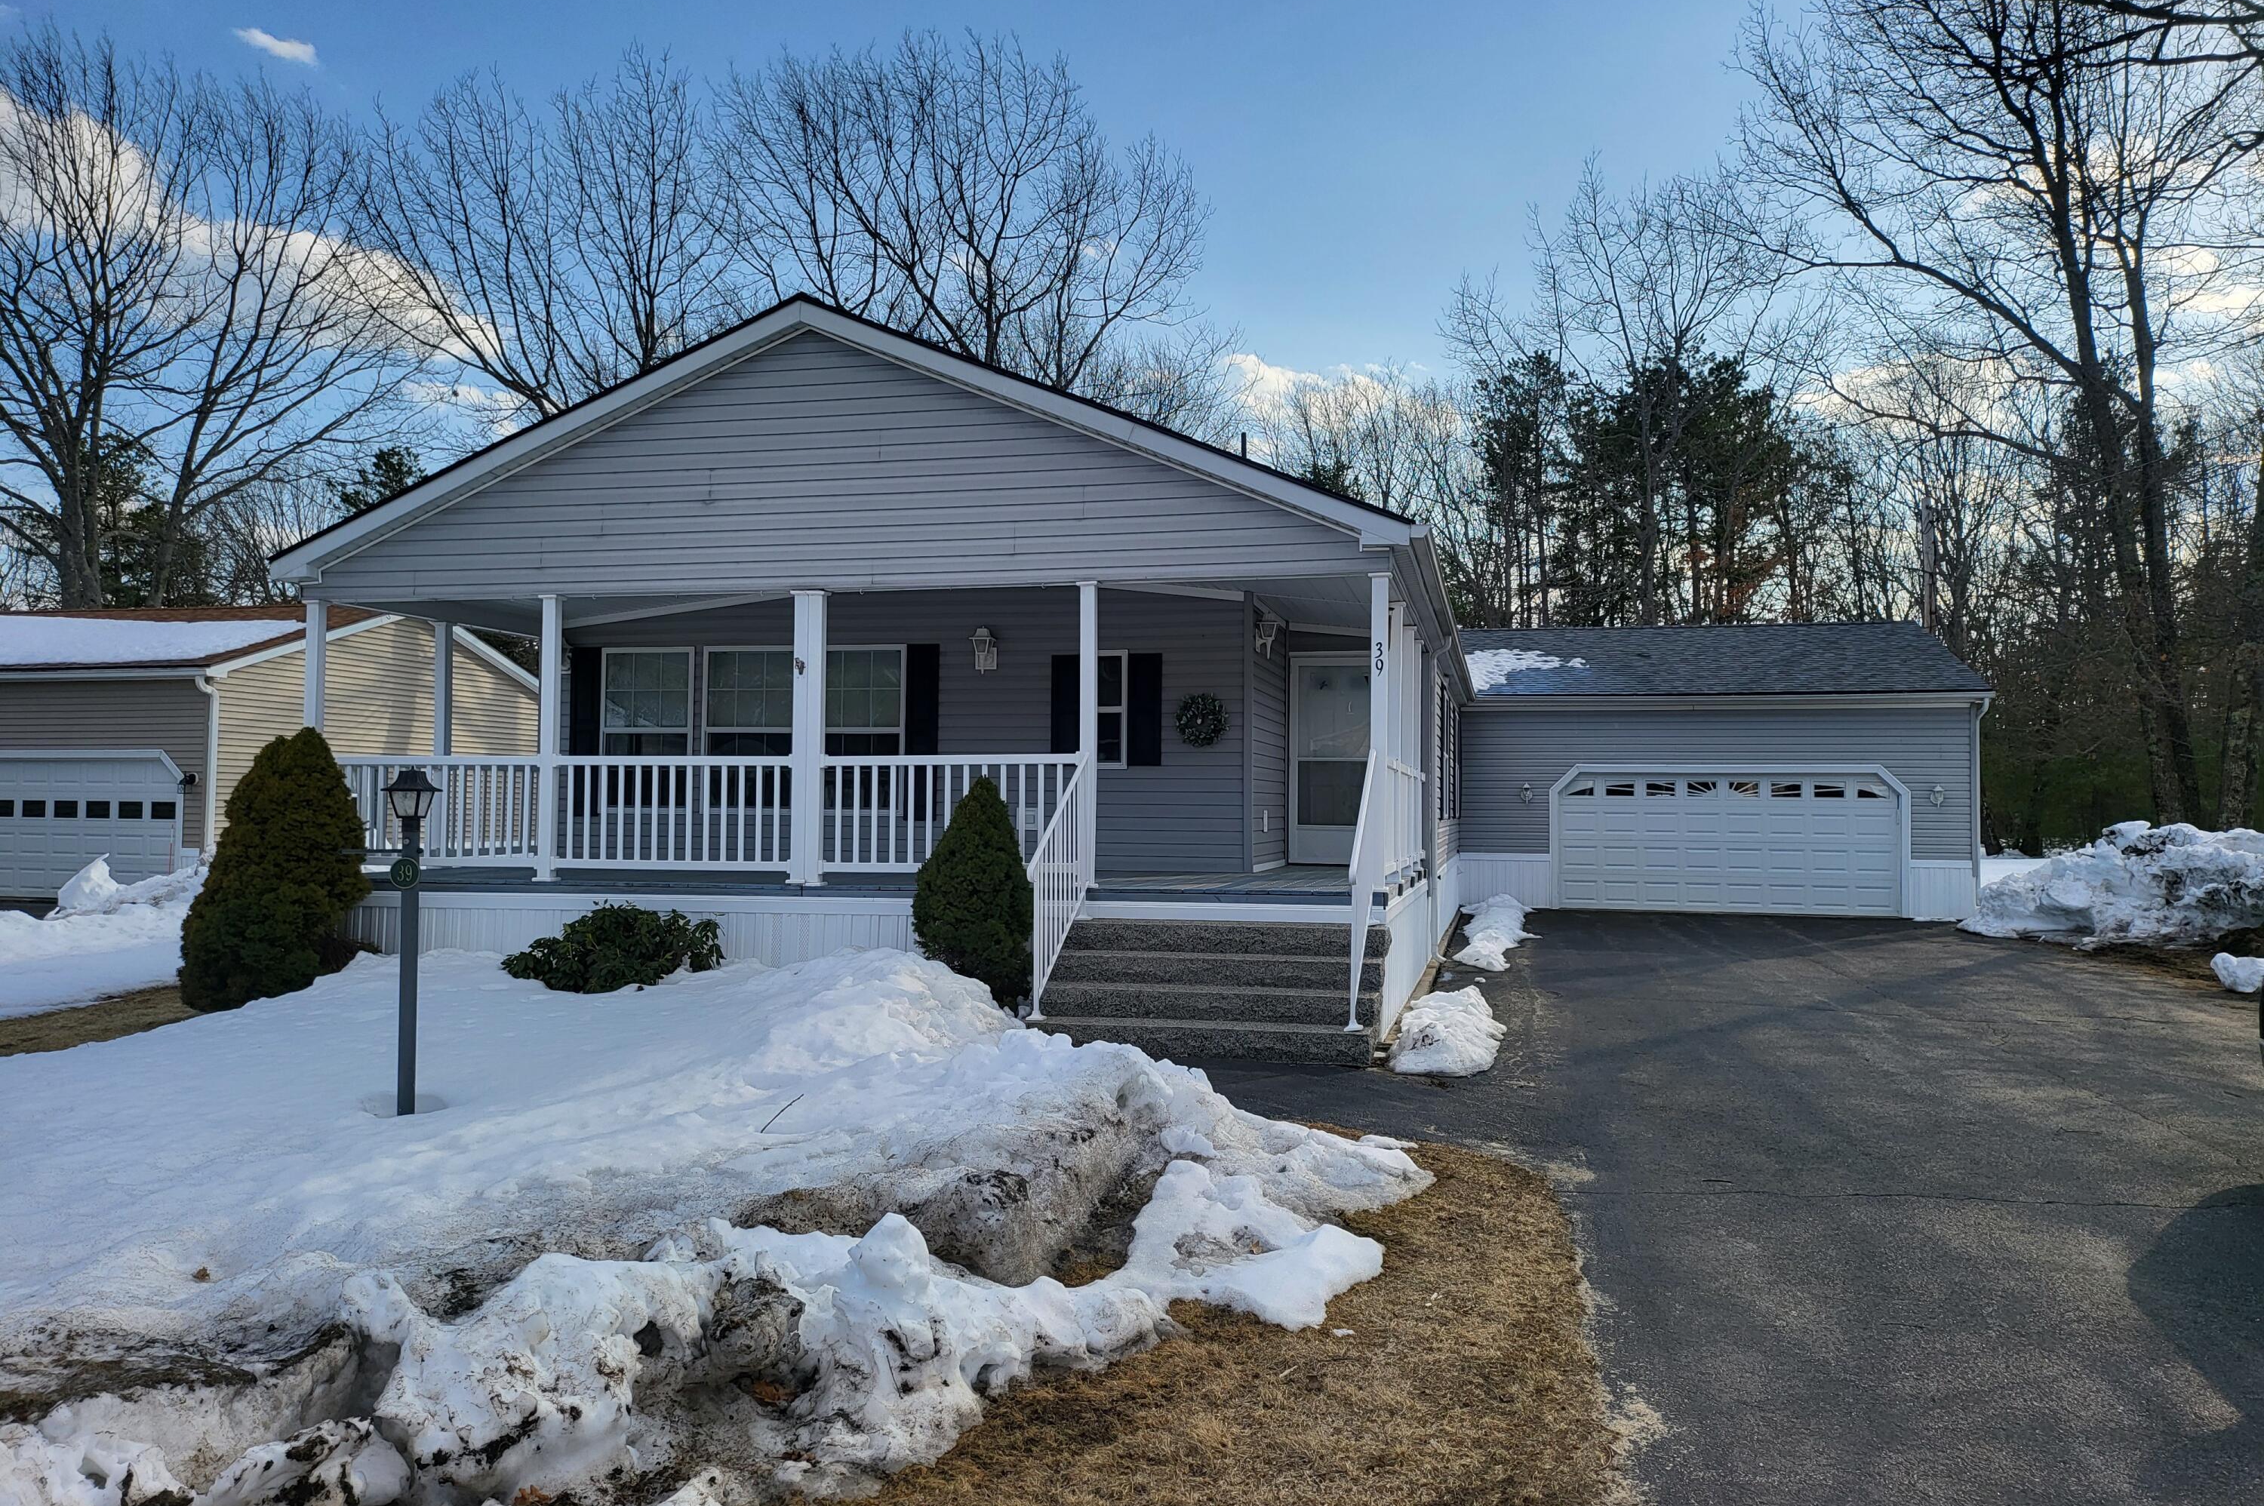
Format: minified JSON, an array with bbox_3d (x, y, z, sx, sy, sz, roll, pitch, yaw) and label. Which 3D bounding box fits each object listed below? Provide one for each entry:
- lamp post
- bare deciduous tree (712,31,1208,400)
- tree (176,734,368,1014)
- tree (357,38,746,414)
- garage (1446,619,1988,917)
[{"bbox_3d":[-3.224,0.863,6.977,0.250,1.580,0.250,0,-2,14],"label":"lamp post"},{"bbox_3d":[-3.549,-6.552,34.292,10.400,18.400,10.400,0,-2,14],"label":"bare deciduous tree"},{"bbox_3d":[-6.363,0.851,11.584,1.270,2.050,1.270,0,-2,14],"label":"tree"},{"bbox_3d":[-12.514,-6.435,34.288,8.000,18.000,8.000,0,-2,14],"label":"tree"},{"bbox_3d":[9.827,0.162,27.799,7.650,4.800,8.900,0,-2,14],"label":"garage"}]

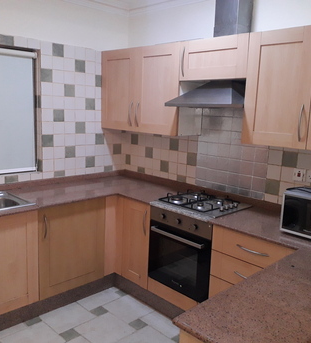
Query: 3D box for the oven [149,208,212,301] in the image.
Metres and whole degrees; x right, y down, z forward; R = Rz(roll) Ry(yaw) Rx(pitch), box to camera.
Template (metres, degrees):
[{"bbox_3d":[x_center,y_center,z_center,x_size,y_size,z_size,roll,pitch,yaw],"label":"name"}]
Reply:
[{"bbox_3d":[0.354,0.573,2.814,0.575,0.596,0.598,-8,14,-44],"label":"oven"}]

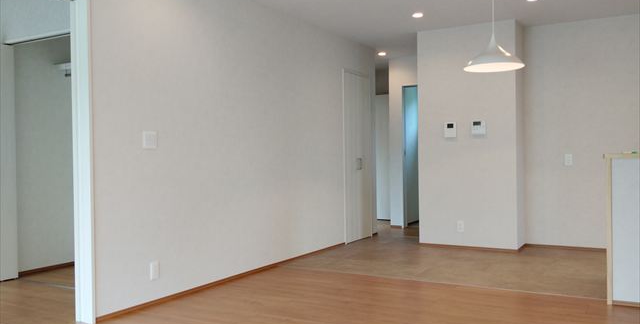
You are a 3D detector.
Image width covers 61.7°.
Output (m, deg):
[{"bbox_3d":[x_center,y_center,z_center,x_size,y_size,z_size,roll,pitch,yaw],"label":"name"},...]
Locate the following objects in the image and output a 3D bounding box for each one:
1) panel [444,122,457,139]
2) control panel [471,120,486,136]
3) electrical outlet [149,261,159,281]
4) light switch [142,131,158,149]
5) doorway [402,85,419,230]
[{"bbox_3d":[1.437,-0.351,5.887,0.125,0.171,0.025,0,1,31],"label":"panel"},{"bbox_3d":[1.702,-0.363,5.730,0.138,0.146,0.025,0,1,31],"label":"control panel"},{"bbox_3d":[-1.149,0.757,3.732,0.010,0.122,0.073,0,1,31],"label":"electrical outlet"},{"bbox_3d":[-1.175,-0.151,3.699,0.011,0.119,0.119,0,1,31],"label":"light switch"},{"bbox_3d":[1.488,-0.071,7.354,0.700,1.990,0.130,0,1,31],"label":"doorway"}]

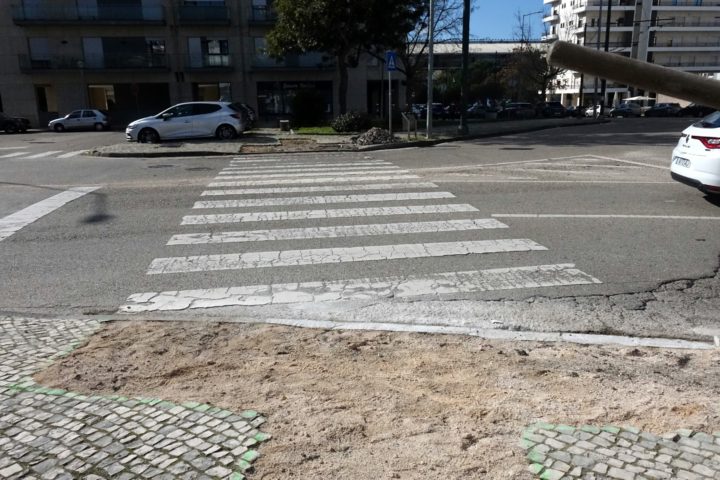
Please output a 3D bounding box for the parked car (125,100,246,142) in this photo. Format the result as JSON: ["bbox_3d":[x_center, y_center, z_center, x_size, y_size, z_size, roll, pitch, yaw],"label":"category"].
[{"bbox_3d":[-6.330,-4.330,19.600,4.070,1.460,1.750,-5,15,-14],"label":"parked car"}]

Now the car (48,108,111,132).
[{"bbox_3d":[-19.600,-8.300,37.700,3.900,1.410,1.650,-7,15,-21],"label":"car"}]

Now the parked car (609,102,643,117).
[{"bbox_3d":[29.611,-14.389,60.000,4.150,1.500,1.760,-5,15,-14],"label":"parked car"}]

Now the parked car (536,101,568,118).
[{"bbox_3d":[18.992,-12.730,53.000,1.830,1.580,4.300,7,16,29],"label":"parked car"}]

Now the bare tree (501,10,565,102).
[{"bbox_3d":[17.803,-18.027,55.702,6.300,10.520,5.985,-1,14,0],"label":"bare tree"}]

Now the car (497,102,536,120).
[{"bbox_3d":[15.360,-12.622,53.000,4.400,1.550,1.820,-9,16,-29],"label":"car"}]

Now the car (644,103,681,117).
[{"bbox_3d":[33.611,-14.367,60.000,4.250,1.460,1.770,-4,15,-11],"label":"car"}]

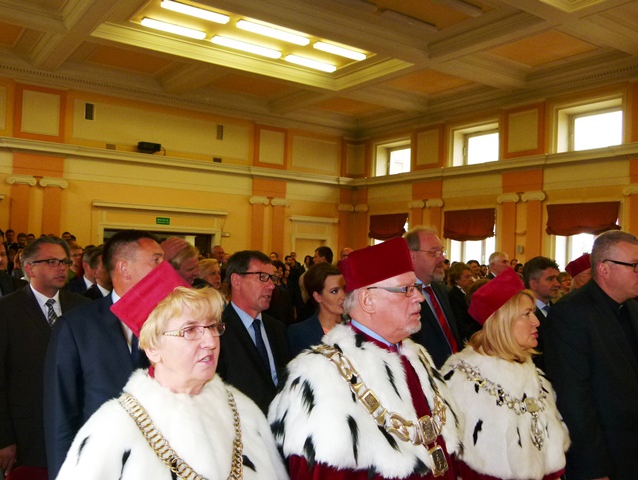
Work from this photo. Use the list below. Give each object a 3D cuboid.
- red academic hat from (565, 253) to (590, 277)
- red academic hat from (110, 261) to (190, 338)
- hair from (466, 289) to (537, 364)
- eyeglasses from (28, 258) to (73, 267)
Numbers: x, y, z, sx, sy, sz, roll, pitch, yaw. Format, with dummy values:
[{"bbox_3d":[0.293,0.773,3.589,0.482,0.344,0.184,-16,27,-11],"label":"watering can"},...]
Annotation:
[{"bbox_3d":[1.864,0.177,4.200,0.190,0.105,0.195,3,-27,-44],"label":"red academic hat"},{"bbox_3d":[-0.396,0.155,1.440,0.185,0.185,0.105,-9,48,-51],"label":"red academic hat"},{"bbox_3d":[0.627,0.274,2.010,0.225,0.260,0.200,-4,-4,35],"label":"hair"},{"bbox_3d":[-1.165,0.101,2.535,0.140,0.042,0.140,-4,-6,24],"label":"eyeglasses"}]

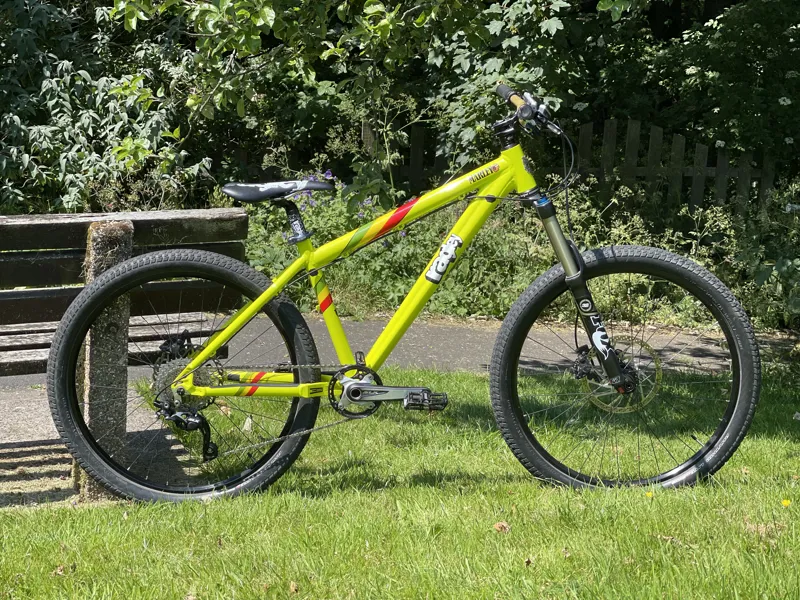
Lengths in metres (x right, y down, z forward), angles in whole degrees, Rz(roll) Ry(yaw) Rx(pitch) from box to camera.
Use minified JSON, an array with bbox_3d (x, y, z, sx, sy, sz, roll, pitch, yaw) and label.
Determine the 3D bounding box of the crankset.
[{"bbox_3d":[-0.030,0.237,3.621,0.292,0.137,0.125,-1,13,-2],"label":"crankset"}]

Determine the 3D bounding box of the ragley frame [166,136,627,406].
[{"bbox_3d":[0.010,-0.077,3.653,1.129,0.633,0.170,-1,13,-2],"label":"ragley frame"}]

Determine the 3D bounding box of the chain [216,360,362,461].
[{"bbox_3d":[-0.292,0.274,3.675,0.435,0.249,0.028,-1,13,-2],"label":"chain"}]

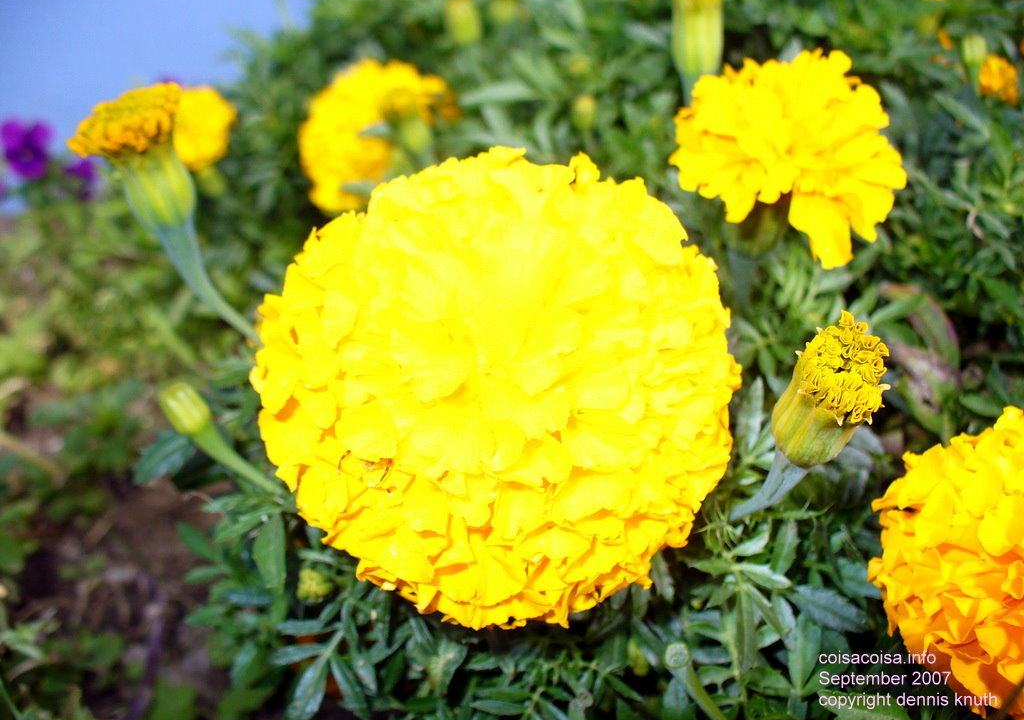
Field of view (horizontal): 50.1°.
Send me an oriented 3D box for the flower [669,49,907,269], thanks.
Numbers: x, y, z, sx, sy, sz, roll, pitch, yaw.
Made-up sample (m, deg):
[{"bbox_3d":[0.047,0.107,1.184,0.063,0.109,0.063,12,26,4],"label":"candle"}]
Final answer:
[{"bbox_3d":[0.074,-0.053,0.295,0.064,0.045,0.060,0,52,-7],"label":"flower"}]

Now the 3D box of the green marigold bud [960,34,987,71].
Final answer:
[{"bbox_3d":[0.203,-0.135,0.480,0.011,0.016,0.011,-7,26,3],"label":"green marigold bud"}]

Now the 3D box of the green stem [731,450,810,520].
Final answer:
[{"bbox_3d":[0.053,0.026,0.225,0.008,0.023,0.008,54,31,14],"label":"green stem"}]

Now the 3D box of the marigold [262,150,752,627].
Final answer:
[{"bbox_3d":[-0.003,0.005,0.205,0.090,0.060,0.088,0,71,0],"label":"marigold"}]

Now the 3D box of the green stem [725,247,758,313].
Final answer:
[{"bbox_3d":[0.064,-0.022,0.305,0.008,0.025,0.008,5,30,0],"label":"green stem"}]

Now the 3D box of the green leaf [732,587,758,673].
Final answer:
[{"bbox_3d":[0.061,0.070,0.285,0.007,0.005,0.024,0,64,0],"label":"green leaf"}]

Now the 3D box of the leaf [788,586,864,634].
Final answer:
[{"bbox_3d":[0.086,0.068,0.300,0.023,0.005,0.009,26,63,14],"label":"leaf"}]

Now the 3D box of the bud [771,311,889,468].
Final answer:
[{"bbox_3d":[0.080,0.007,0.275,0.022,0.034,0.022,6,39,-5],"label":"bud"}]

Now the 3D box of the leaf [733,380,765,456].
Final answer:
[{"bbox_3d":[0.063,0.015,0.285,0.006,0.004,0.023,8,63,12],"label":"leaf"}]

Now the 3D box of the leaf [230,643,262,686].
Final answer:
[{"bbox_3d":[-0.072,0.082,0.295,0.008,0.004,0.014,13,54,9],"label":"leaf"}]

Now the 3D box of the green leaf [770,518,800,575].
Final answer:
[{"bbox_3d":[0.072,0.050,0.290,0.006,0.004,0.018,15,62,17],"label":"green leaf"}]

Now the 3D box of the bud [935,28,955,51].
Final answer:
[{"bbox_3d":[0.269,-0.199,0.680,0.011,0.014,0.011,0,35,0],"label":"bud"}]

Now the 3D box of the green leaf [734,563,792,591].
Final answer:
[{"bbox_3d":[0.066,0.056,0.285,0.018,0.005,0.007,15,51,13],"label":"green leaf"}]

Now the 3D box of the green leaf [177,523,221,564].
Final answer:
[{"bbox_3d":[-0.090,0.053,0.315,0.018,0.004,0.005,38,60,14],"label":"green leaf"}]

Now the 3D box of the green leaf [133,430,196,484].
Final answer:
[{"bbox_3d":[-0.095,0.027,0.300,0.010,0.004,0.021,41,61,13],"label":"green leaf"}]

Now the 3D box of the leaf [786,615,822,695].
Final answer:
[{"bbox_3d":[0.079,0.079,0.295,0.009,0.005,0.024,-1,66,6],"label":"leaf"}]

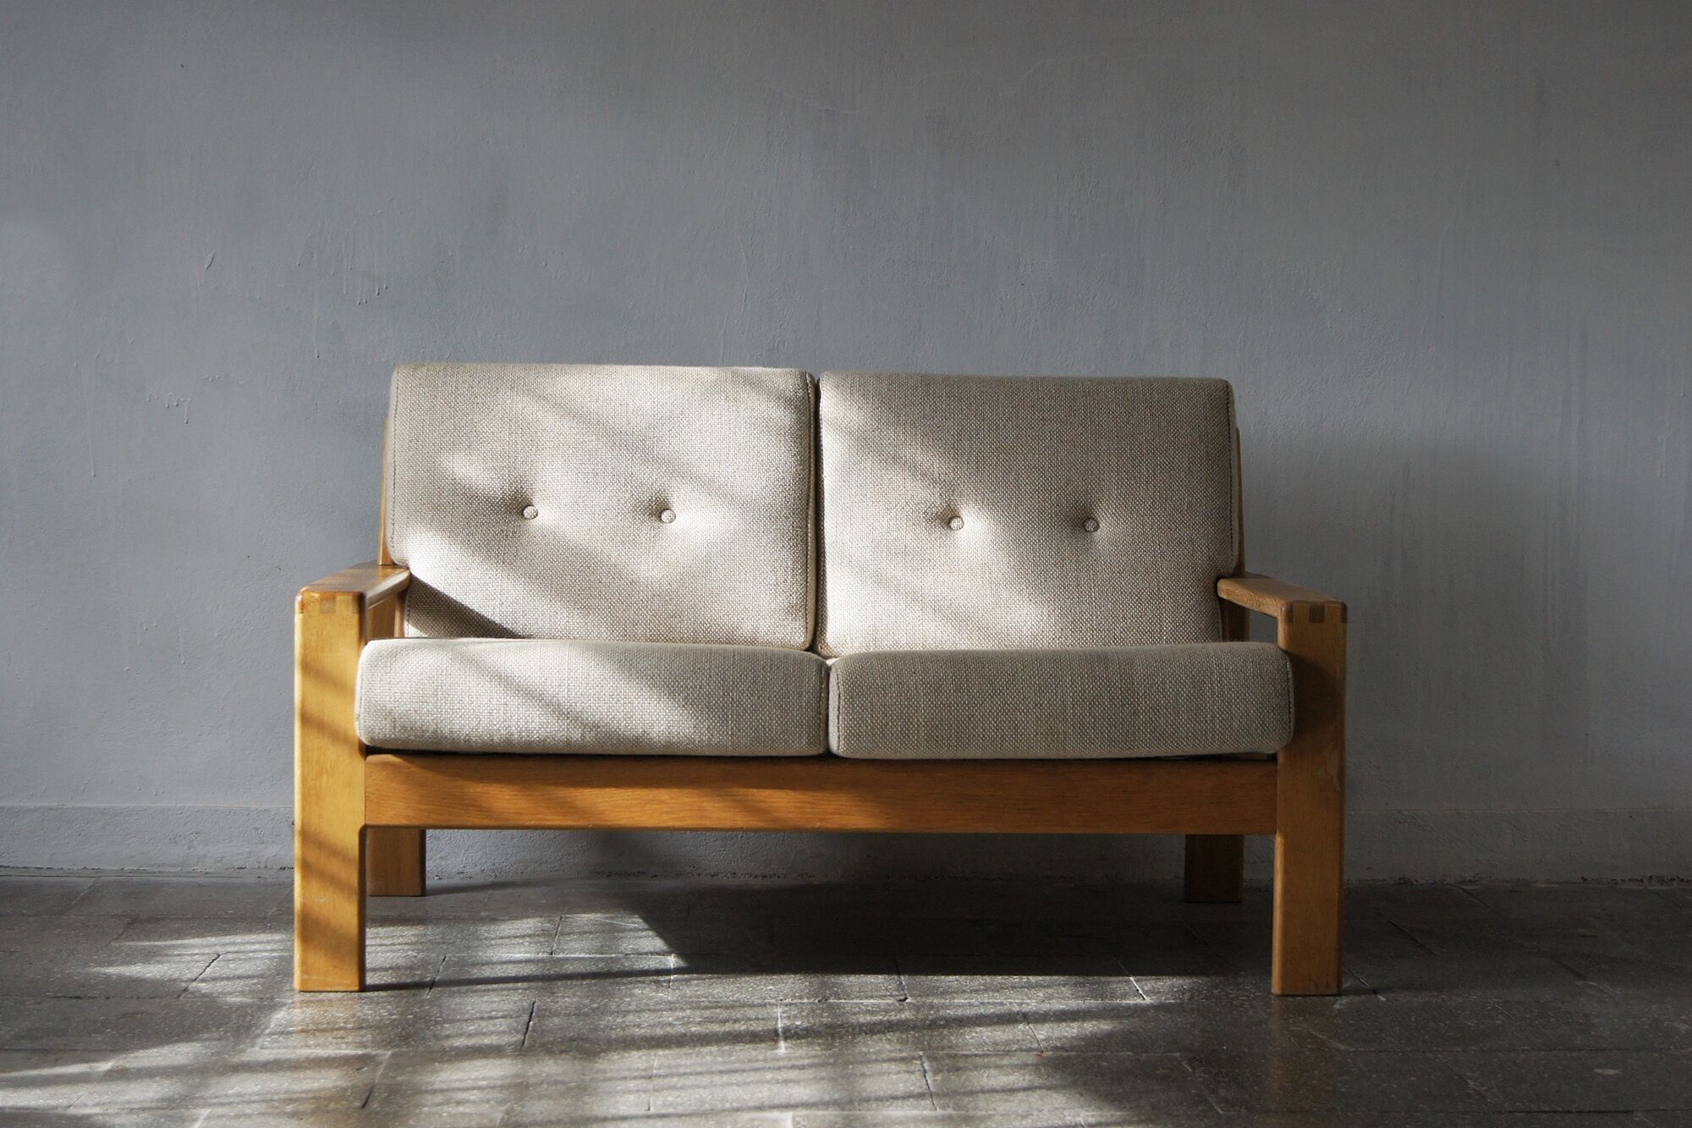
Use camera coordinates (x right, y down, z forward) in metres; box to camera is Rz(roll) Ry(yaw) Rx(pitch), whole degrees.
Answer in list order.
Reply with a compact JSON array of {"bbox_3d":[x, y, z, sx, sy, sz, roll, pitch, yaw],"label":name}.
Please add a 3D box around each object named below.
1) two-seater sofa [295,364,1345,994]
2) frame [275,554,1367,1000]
[{"bbox_3d":[-0.043,0.126,4.067,1.355,0.822,0.900,1,2,-2],"label":"two-seater sofa"},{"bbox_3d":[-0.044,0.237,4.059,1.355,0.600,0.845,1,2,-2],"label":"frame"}]

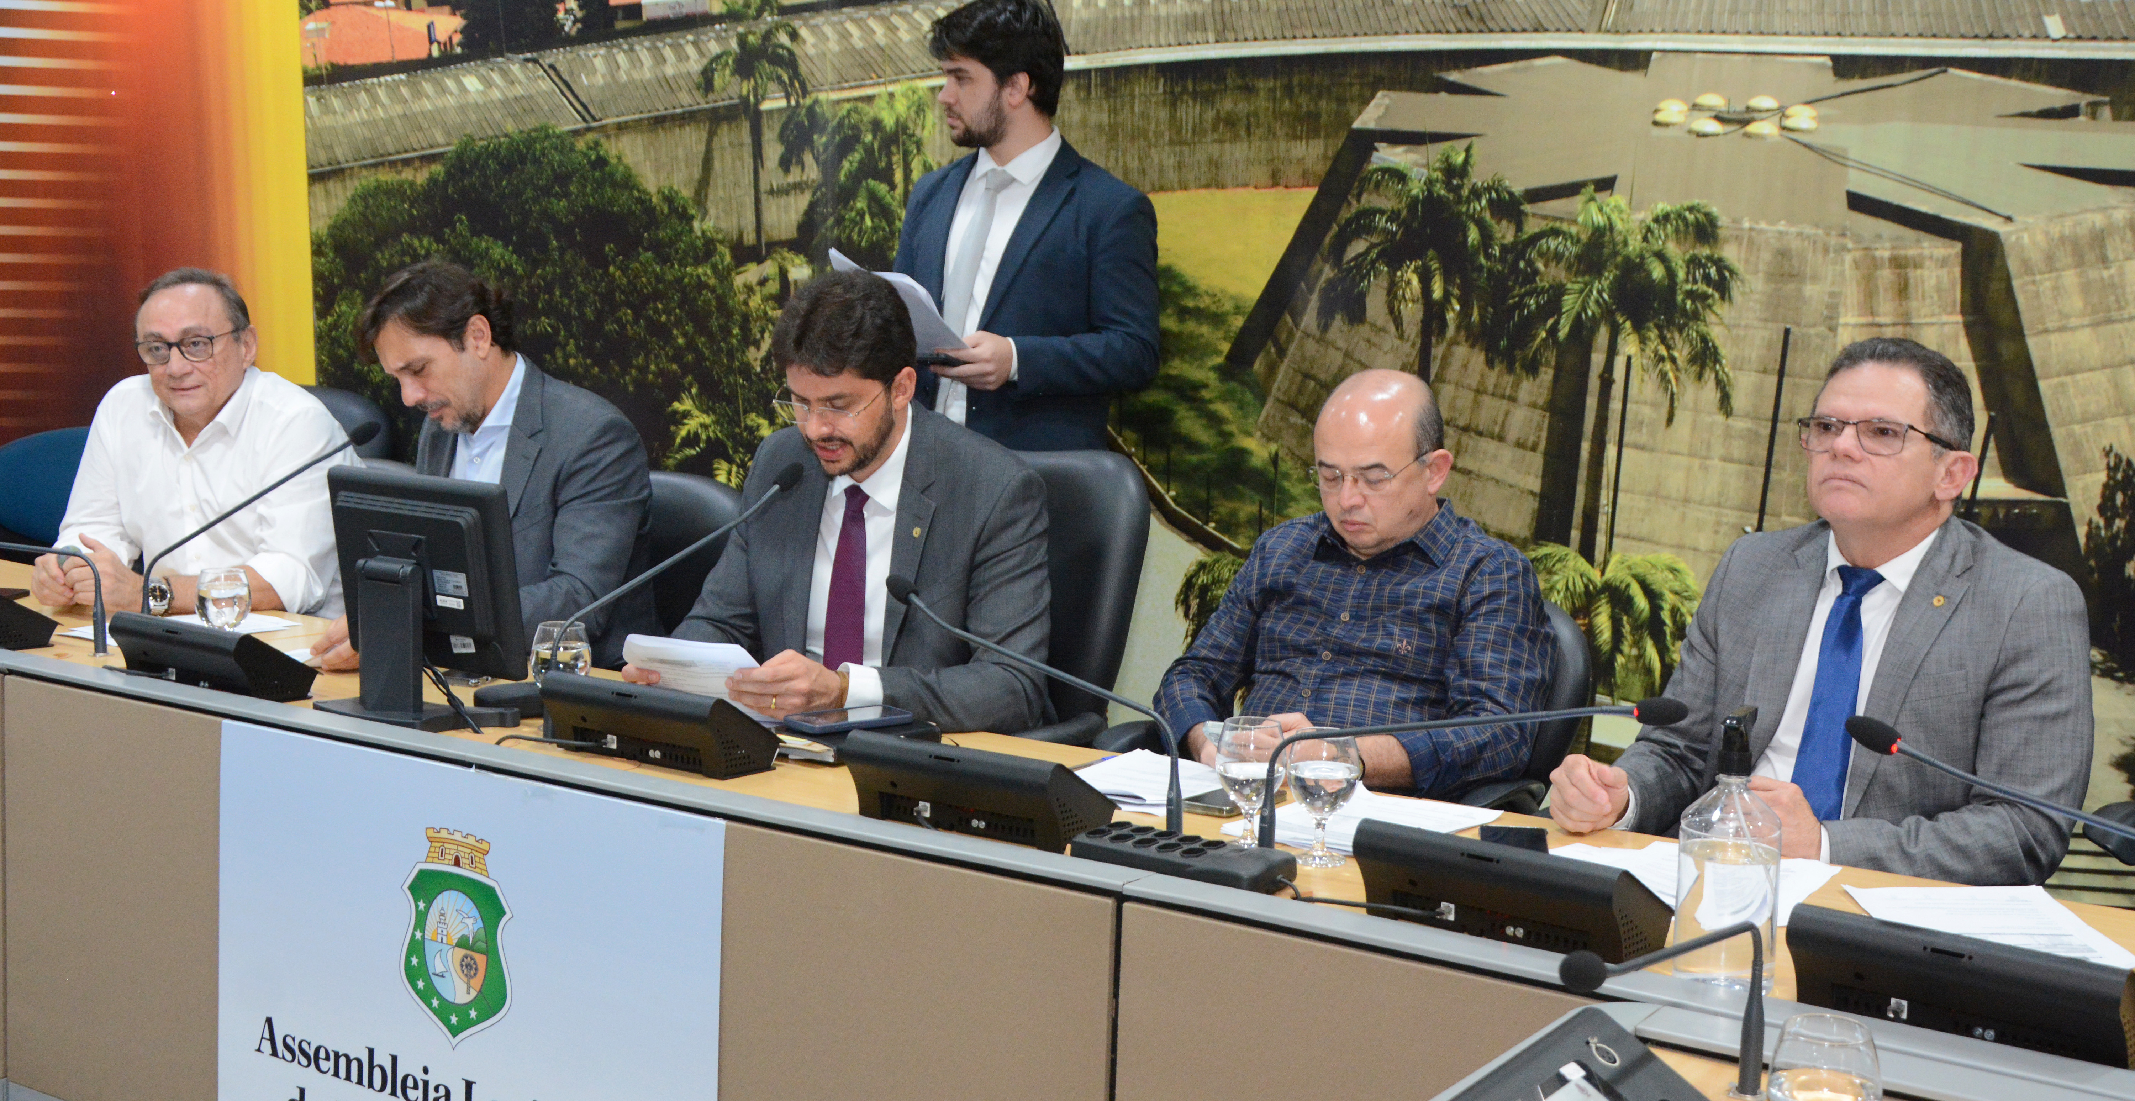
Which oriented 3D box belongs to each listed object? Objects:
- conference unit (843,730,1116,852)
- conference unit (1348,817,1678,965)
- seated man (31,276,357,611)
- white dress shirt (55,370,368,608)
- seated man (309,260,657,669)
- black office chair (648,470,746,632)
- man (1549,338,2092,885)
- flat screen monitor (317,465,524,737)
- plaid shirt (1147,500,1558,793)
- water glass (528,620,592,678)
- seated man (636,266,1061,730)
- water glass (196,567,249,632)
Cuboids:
[{"bbox_3d":[-0.091,0.246,2.429,0.256,0.092,0.140,6,7,32],"label":"conference unit"},{"bbox_3d":[0.406,0.303,2.103,0.256,0.092,0.140,7,8,37],"label":"conference unit"},{"bbox_3d":[-1.522,0.226,3.723,0.560,1.300,0.800,4,11,23],"label":"seated man"},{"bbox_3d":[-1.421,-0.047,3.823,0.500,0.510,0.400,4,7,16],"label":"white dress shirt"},{"bbox_3d":[-0.961,0.227,3.561,0.560,1.310,0.700,6,7,32],"label":"seated man"},{"bbox_3d":[-0.876,0.390,3.724,0.620,0.980,0.640,7,12,33],"label":"black office chair"},{"bbox_3d":[0.855,0.431,2.595,0.600,1.300,0.820,9,13,40],"label":"man"},{"bbox_3d":[-0.839,0.049,2.952,0.310,0.308,0.200,6,7,29],"label":"flat screen monitor"},{"bbox_3d":[0.370,0.173,2.962,0.510,0.500,0.410,6,7,32],"label":"plaid shirt"},{"bbox_3d":[-0.671,0.169,3.081,0.081,0.143,0.081,0,10,0],"label":"water glass"},{"bbox_3d":[-0.323,0.322,3.138,0.580,1.320,0.820,6,11,30],"label":"seated man"},{"bbox_3d":[-1.255,0.102,3.453,0.081,0.143,0.081,0,10,0],"label":"water glass"}]

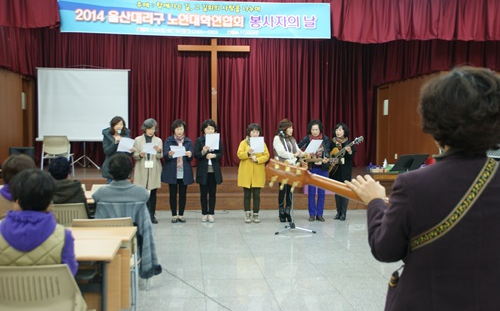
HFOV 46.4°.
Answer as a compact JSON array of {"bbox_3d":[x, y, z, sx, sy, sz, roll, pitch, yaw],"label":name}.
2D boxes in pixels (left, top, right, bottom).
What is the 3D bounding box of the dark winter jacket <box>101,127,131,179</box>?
[{"bbox_3d":[-2.097,-0.032,9.250,0.520,0.820,0.380,0,2,-22],"label":"dark winter jacket"}]

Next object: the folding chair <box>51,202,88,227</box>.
[{"bbox_3d":[-1.680,0.803,5.150,0.480,0.800,0.520,0,2,-13],"label":"folding chair"}]

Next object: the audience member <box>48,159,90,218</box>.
[{"bbox_3d":[-1.690,0.600,5.350,0.500,1.190,0.720,0,2,9],"label":"audience member"}]

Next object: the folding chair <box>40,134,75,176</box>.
[{"bbox_3d":[-3.721,0.029,11.300,0.500,0.800,0.500,1,2,0],"label":"folding chair"}]

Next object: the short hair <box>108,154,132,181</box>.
[{"bbox_3d":[-1.120,0.104,5.050,0.205,0.240,0.220,0,2,3],"label":"short hair"}]

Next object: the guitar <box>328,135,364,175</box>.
[{"bbox_3d":[1.507,-0.065,9.450,1.000,0.390,0.120,-34,-10,19],"label":"guitar"}]

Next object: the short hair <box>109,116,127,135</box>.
[{"bbox_3d":[-2.030,-0.460,8.950,0.240,0.280,0.240,-1,3,-21],"label":"short hair"}]

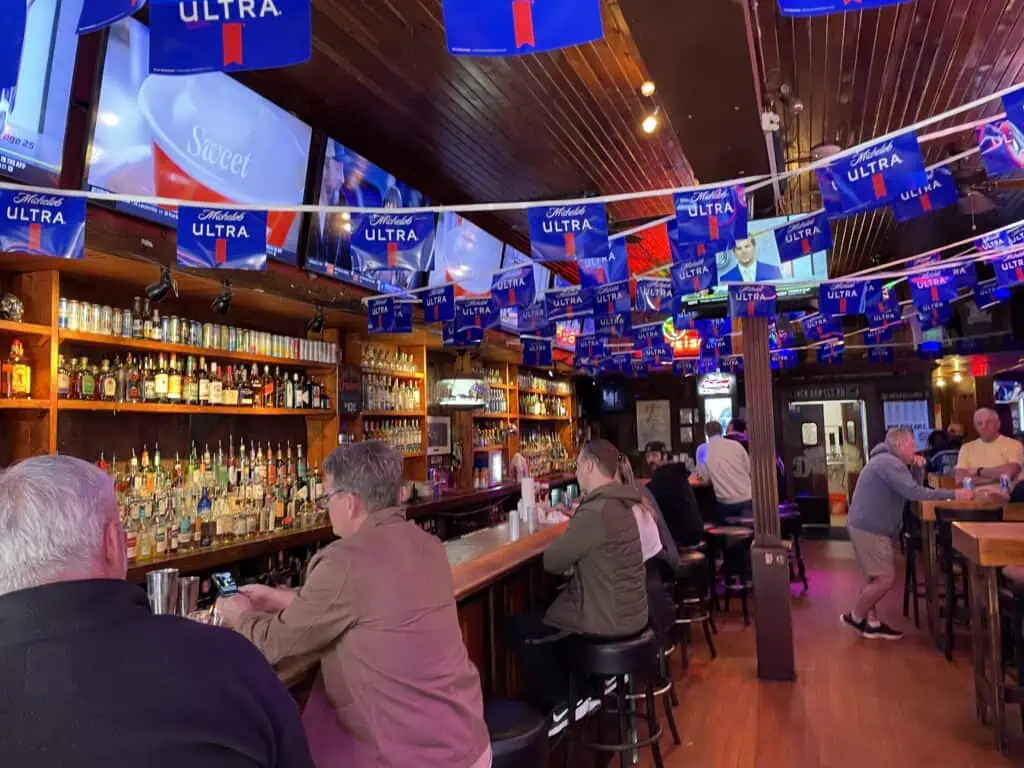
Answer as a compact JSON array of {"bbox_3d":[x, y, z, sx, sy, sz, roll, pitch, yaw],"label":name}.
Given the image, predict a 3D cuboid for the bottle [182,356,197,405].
[{"bbox_3d":[-1.974,-0.021,4.709,0.080,0.290,0.080,-4,-4,24],"label":"bottle"}]

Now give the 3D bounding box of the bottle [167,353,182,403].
[{"bbox_3d":[-2.019,-0.035,4.594,0.077,0.304,0.077,-4,-5,21],"label":"bottle"}]

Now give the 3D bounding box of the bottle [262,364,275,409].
[{"bbox_3d":[-1.704,0.019,5.382,0.080,0.306,0.080,-4,-5,21],"label":"bottle"}]

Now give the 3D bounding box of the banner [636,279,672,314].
[{"bbox_3d":[0.929,-0.570,4.980,0.305,0.208,0.020,-1,-4,-5],"label":"banner"}]

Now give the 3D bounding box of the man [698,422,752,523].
[{"bbox_3d":[2.080,1.078,7.600,0.530,1.420,0.700,-2,-4,5],"label":"man"}]

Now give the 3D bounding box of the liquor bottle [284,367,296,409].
[{"bbox_3d":[-1.675,0.038,5.815,0.075,0.280,0.080,-3,-4,20],"label":"liquor bottle"}]

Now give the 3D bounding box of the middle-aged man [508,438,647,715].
[{"bbox_3d":[0.325,0.865,3.500,0.710,1.200,0.540,-4,-4,30],"label":"middle-aged man"}]

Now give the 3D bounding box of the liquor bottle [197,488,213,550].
[{"bbox_3d":[-1.665,0.729,4.165,0.085,0.325,0.085,-4,-4,24],"label":"liquor bottle"}]

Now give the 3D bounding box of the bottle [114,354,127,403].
[{"bbox_3d":[-2.154,-0.032,4.237,0.066,0.268,0.066,-4,-5,21],"label":"bottle"}]

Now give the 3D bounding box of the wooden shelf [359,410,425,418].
[{"bbox_3d":[-1.136,0.263,6.702,0.260,0.038,1.021,-4,-4,24],"label":"wooden shelf"}]

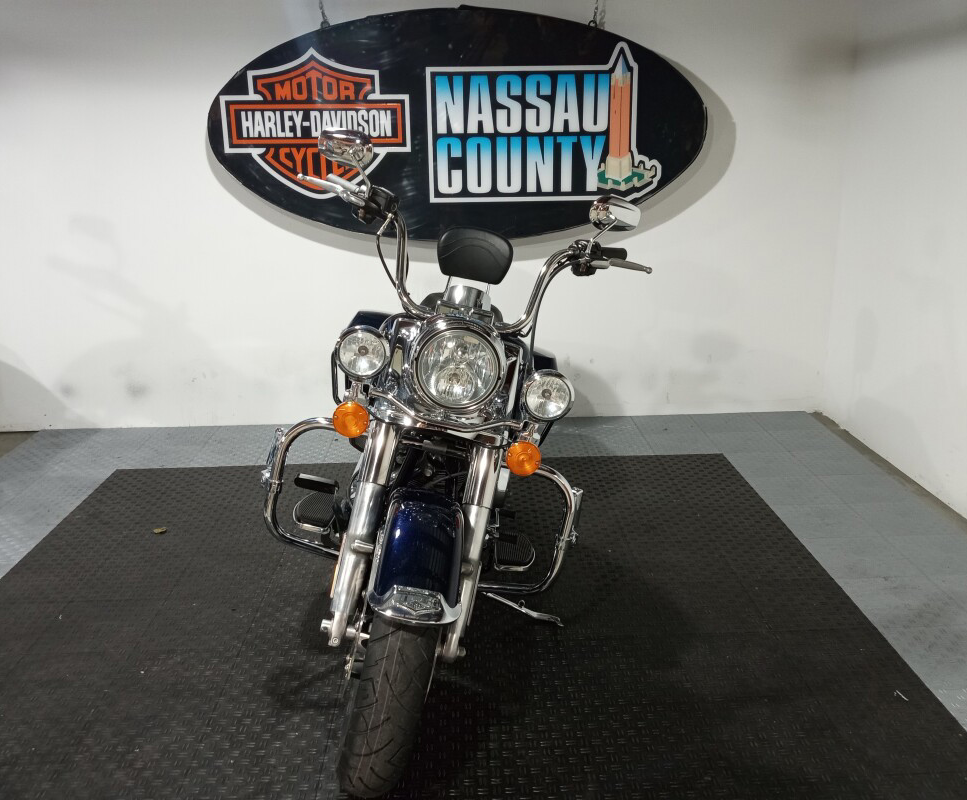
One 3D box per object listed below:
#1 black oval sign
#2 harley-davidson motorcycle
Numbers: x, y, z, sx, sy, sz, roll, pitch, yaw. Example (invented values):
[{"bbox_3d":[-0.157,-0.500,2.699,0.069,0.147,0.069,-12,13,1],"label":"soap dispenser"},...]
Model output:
[{"bbox_3d":[-0.115,-1.271,4.035,2.321,1.030,0.080,-1,16,-1],"label":"black oval sign"},{"bbox_3d":[-0.093,-0.086,2.667,0.960,1.380,2.420,5,16,0],"label":"harley-davidson motorcycle"}]

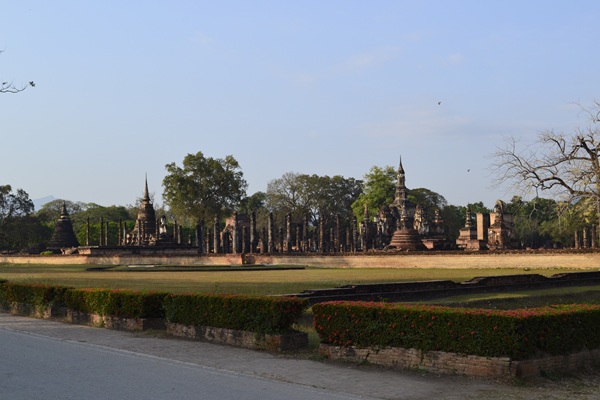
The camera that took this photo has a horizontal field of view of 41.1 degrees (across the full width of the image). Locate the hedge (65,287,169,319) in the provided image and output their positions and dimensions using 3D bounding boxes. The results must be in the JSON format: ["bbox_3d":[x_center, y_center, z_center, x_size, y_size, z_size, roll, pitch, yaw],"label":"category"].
[{"bbox_3d":[-4.606,2.563,19.960,0.660,0.570,4.000,4,-6,-40],"label":"hedge"}]

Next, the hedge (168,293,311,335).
[{"bbox_3d":[-1.317,2.198,15.602,0.660,0.590,3.850,4,-6,-40],"label":"hedge"}]

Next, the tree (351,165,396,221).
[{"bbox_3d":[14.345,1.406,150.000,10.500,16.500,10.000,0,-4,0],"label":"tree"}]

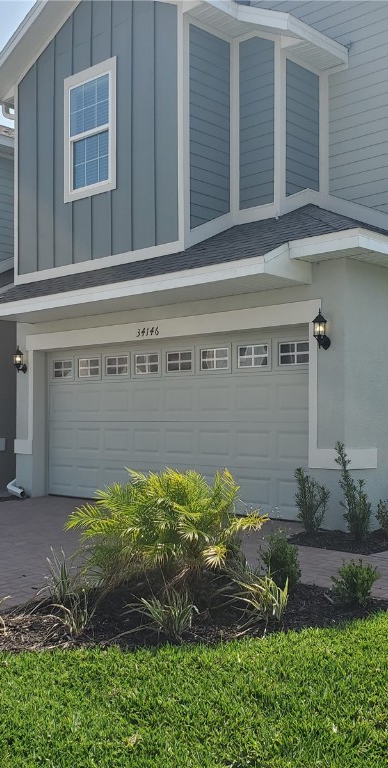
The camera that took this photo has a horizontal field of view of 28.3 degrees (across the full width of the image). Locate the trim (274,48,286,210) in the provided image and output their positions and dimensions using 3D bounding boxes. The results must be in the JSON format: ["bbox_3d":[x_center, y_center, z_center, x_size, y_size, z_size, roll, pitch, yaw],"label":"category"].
[{"bbox_3d":[1.085,-3.173,9.662,0.120,2.070,0.120,-2,-3,43],"label":"trim"}]

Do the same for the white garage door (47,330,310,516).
[{"bbox_3d":[-0.368,0.492,9.779,4.877,2.110,0.090,-2,-3,43],"label":"white garage door"}]

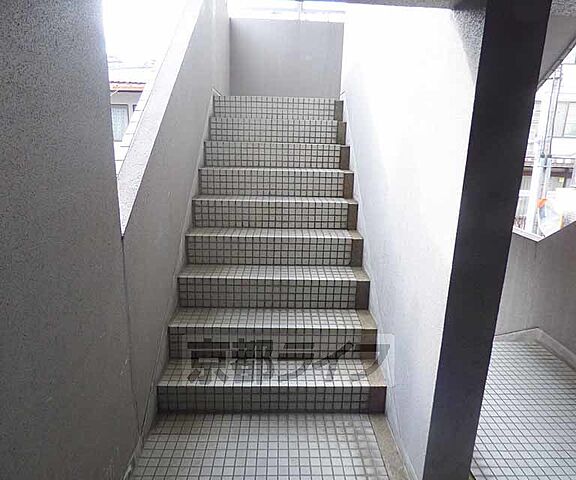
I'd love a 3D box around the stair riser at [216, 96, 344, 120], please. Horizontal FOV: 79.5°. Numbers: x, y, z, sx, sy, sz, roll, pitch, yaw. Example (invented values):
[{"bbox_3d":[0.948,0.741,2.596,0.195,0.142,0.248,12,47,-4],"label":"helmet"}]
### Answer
[{"bbox_3d":[-0.086,-1.224,3.258,1.200,0.187,0.050,1,17,-2],"label":"stair riser"}]

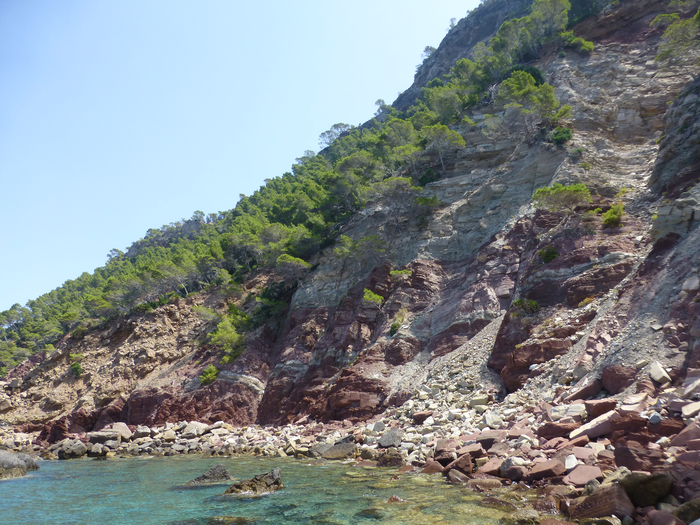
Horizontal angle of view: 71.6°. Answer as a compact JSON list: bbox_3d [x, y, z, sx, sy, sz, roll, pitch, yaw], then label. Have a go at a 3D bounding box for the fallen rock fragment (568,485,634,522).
[{"bbox_3d":[5.427,5.165,10.500,0.761,0.571,1.087,18,-26,-42],"label":"fallen rock fragment"}]

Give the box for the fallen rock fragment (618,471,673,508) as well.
[{"bbox_3d":[6.877,5.257,11.300,0.980,0.712,0.833,-13,-23,33],"label":"fallen rock fragment"}]

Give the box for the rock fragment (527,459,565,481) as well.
[{"bbox_3d":[5.782,6.084,14.300,0.667,0.566,0.953,18,-26,-42],"label":"rock fragment"}]

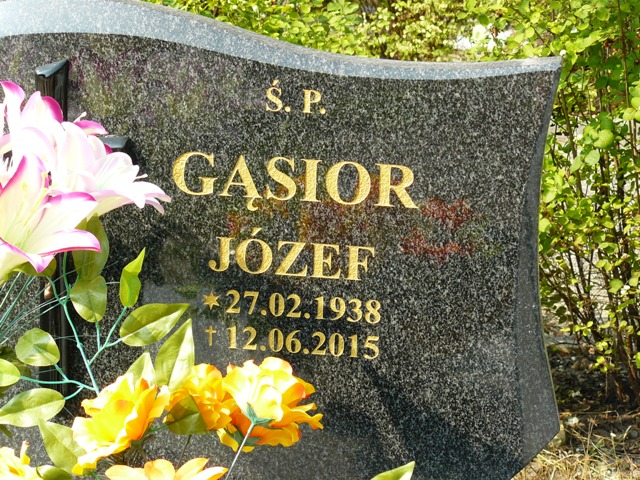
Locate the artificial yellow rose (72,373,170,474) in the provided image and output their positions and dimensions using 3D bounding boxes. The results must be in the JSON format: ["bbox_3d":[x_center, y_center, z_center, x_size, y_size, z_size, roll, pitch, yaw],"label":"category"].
[{"bbox_3d":[-0.216,0.204,2.000,0.112,0.060,0.115,-48,27,-7],"label":"artificial yellow rose"}]

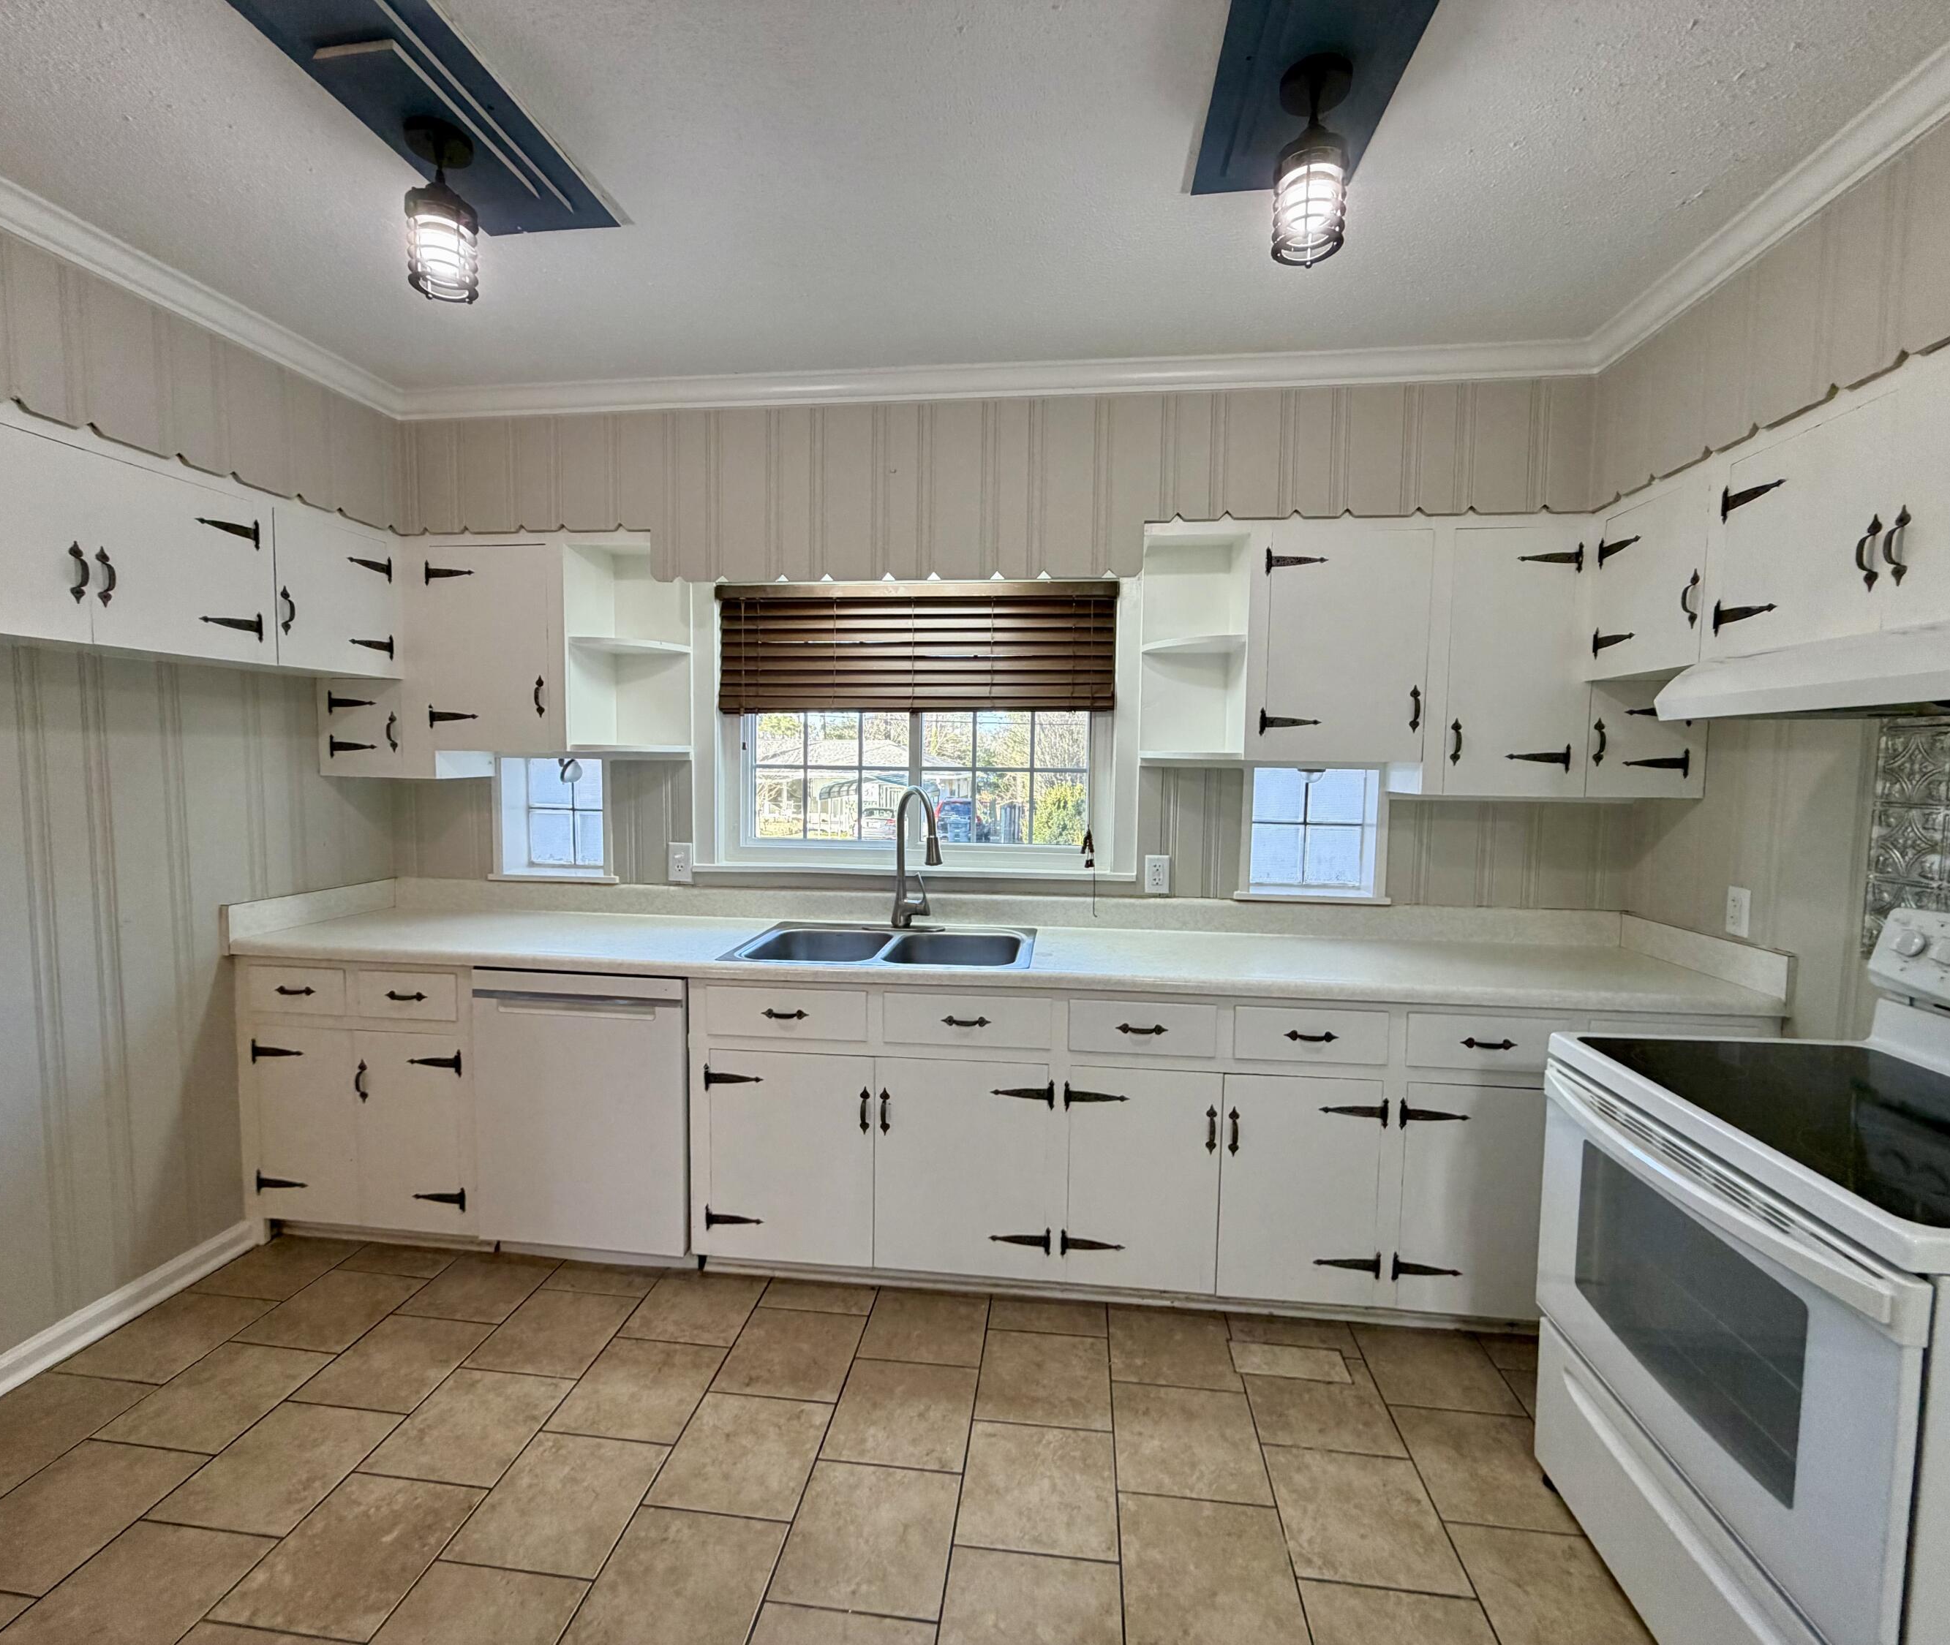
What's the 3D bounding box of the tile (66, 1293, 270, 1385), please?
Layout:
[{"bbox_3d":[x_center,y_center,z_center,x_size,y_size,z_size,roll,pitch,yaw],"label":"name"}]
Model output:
[{"bbox_3d":[-1.985,1.280,2.200,0.304,0.010,0.305,1,5,7],"label":"tile"}]

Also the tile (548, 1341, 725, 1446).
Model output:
[{"bbox_3d":[-0.765,1.305,2.045,0.303,0.011,0.306,1,5,7],"label":"tile"}]

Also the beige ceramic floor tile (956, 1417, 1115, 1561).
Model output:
[{"bbox_3d":[0.130,1.334,1.780,0.304,0.010,0.305,1,5,7],"label":"beige ceramic floor tile"}]

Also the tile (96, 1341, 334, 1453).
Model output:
[{"bbox_3d":[-1.699,1.299,2.006,0.302,0.010,0.304,1,5,7],"label":"tile"}]

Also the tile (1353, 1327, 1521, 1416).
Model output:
[{"bbox_3d":[1.103,1.317,2.142,0.303,0.011,0.299,1,5,7],"label":"tile"}]

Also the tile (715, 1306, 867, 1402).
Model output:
[{"bbox_3d":[-0.438,1.292,2.157,0.302,0.010,0.302,1,5,7],"label":"tile"}]

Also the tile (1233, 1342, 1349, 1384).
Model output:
[{"bbox_3d":[0.763,1.309,2.148,0.266,0.010,0.120,1,5,7],"label":"tile"}]

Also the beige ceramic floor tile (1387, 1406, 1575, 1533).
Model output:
[{"bbox_3d":[1.066,1.341,1.839,0.302,0.010,0.304,1,5,7],"label":"beige ceramic floor tile"}]

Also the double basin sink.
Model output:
[{"bbox_3d":[-0.247,0.446,2.615,0.836,0.190,0.545,1,5,6],"label":"double basin sink"}]

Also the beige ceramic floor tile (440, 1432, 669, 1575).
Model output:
[{"bbox_3d":[-0.798,1.325,1.731,0.302,0.010,0.302,1,5,7],"label":"beige ceramic floor tile"}]

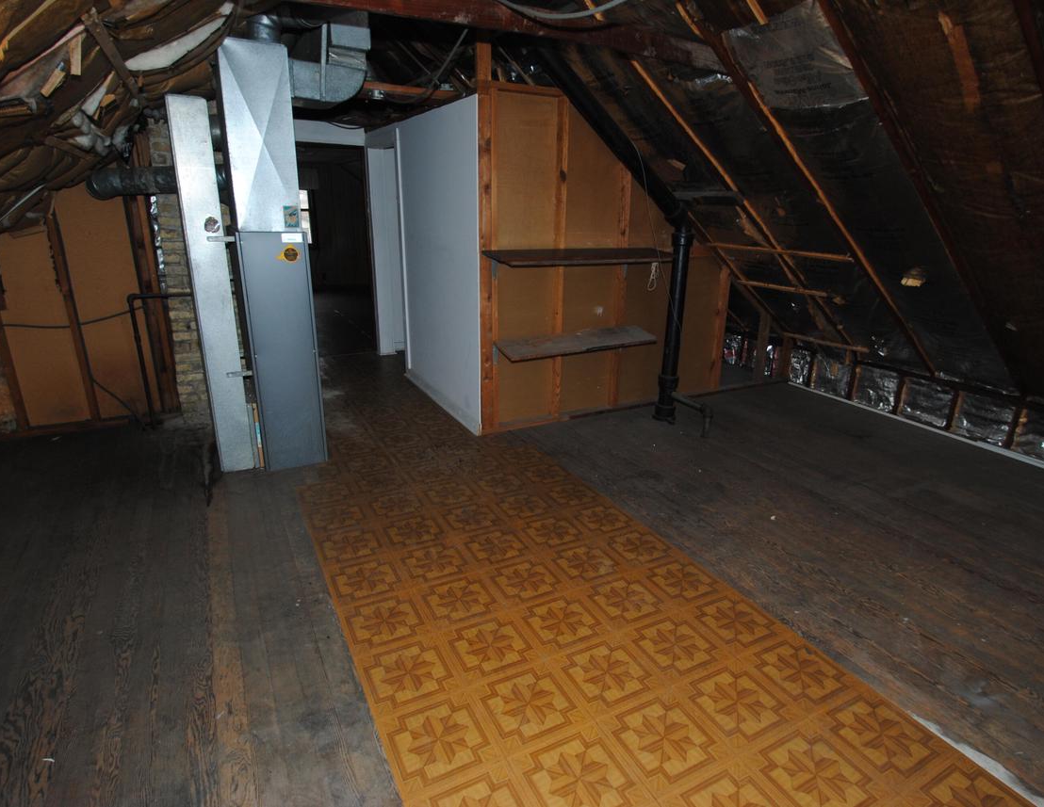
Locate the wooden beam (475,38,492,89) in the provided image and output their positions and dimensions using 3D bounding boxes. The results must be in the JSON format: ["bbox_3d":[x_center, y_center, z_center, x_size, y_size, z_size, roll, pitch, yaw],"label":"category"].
[{"bbox_3d":[-0.240,-2.079,3.489,0.094,0.250,0.056,-7,20,-27],"label":"wooden beam"}]

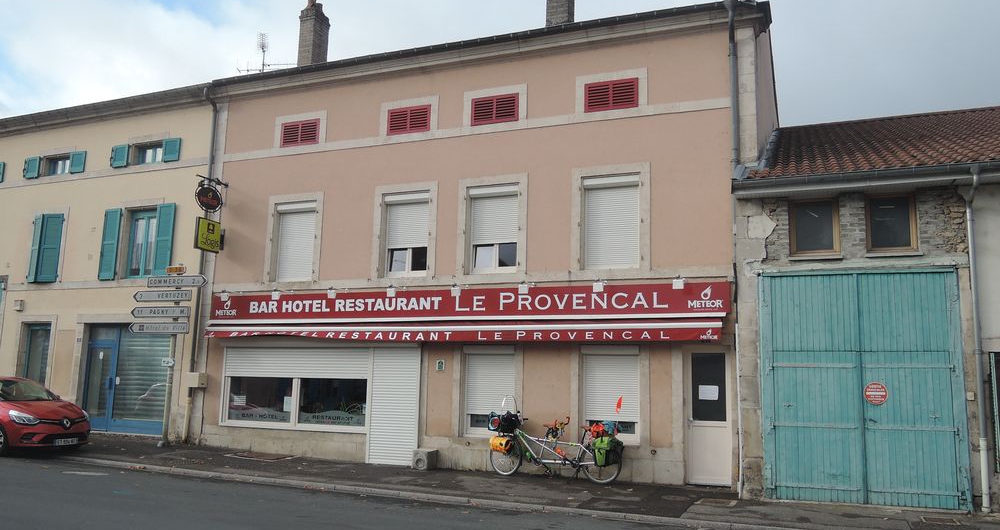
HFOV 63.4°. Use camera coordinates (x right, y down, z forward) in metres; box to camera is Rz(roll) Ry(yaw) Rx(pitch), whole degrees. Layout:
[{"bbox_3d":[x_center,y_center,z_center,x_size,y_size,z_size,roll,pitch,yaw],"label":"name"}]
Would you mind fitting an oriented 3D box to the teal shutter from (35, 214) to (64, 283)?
[{"bbox_3d":[-11.212,-0.449,20.140,0.530,1.740,0.060,1,-9,4],"label":"teal shutter"}]

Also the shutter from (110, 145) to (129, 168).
[{"bbox_3d":[-9.073,-2.604,19.322,0.510,0.540,0.050,-3,-9,24],"label":"shutter"}]

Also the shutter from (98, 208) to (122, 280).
[{"bbox_3d":[-9.315,-0.473,19.403,0.524,1.739,0.060,-2,-10,22],"label":"shutter"}]

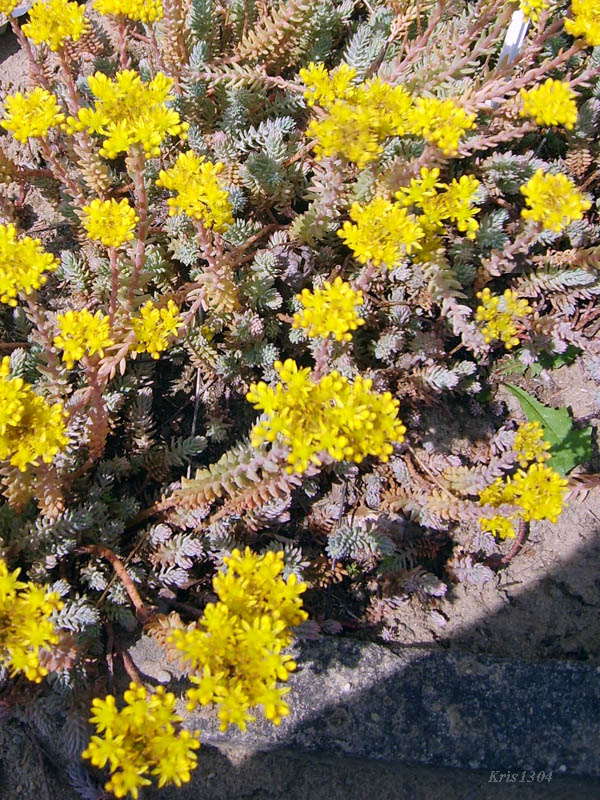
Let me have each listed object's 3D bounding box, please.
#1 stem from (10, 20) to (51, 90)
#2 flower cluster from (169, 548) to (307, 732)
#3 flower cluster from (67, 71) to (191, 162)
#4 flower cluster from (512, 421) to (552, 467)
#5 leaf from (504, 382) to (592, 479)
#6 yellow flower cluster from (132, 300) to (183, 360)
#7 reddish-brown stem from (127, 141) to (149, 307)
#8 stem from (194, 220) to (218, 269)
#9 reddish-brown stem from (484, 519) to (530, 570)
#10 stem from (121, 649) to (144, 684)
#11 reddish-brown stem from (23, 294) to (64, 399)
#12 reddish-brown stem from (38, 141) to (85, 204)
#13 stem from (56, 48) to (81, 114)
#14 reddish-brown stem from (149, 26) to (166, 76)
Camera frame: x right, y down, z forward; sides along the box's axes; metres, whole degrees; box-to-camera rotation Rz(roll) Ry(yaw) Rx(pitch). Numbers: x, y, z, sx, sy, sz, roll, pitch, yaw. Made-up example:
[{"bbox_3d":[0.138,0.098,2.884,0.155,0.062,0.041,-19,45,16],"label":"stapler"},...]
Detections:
[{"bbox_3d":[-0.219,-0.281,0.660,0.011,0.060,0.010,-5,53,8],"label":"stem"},{"bbox_3d":[-0.037,0.141,0.475,0.079,0.045,0.100,0,58,0],"label":"flower cluster"},{"bbox_3d":[-0.129,-0.213,0.605,0.090,0.042,0.078,0,58,0],"label":"flower cluster"},{"bbox_3d":[0.143,0.028,0.500,0.022,0.020,0.024,0,58,0],"label":"flower cluster"},{"bbox_3d":[0.165,0.015,0.535,0.042,0.015,0.076,-26,62,-15],"label":"leaf"},{"bbox_3d":[-0.090,-0.045,0.510,0.030,0.024,0.030,0,58,0],"label":"yellow flower cluster"},{"bbox_3d":[-0.132,-0.134,0.645,0.011,0.134,0.011,10,31,0],"label":"reddish-brown stem"},{"bbox_3d":[-0.071,-0.120,0.625,0.010,0.044,0.010,-16,43,0],"label":"stem"},{"bbox_3d":[0.141,0.100,0.558,0.014,0.049,0.012,22,33,0],"label":"reddish-brown stem"},{"bbox_3d":[-0.100,0.158,0.480,0.007,0.007,0.031,-48,36,0],"label":"stem"},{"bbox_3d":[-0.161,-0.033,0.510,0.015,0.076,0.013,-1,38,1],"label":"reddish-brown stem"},{"bbox_3d":[-0.194,-0.187,0.665,0.010,0.061,0.010,-26,41,0],"label":"reddish-brown stem"},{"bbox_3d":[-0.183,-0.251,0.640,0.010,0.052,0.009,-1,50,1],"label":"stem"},{"bbox_3d":[-0.133,-0.325,0.755,0.009,0.048,0.009,-7,56,0],"label":"reddish-brown stem"}]

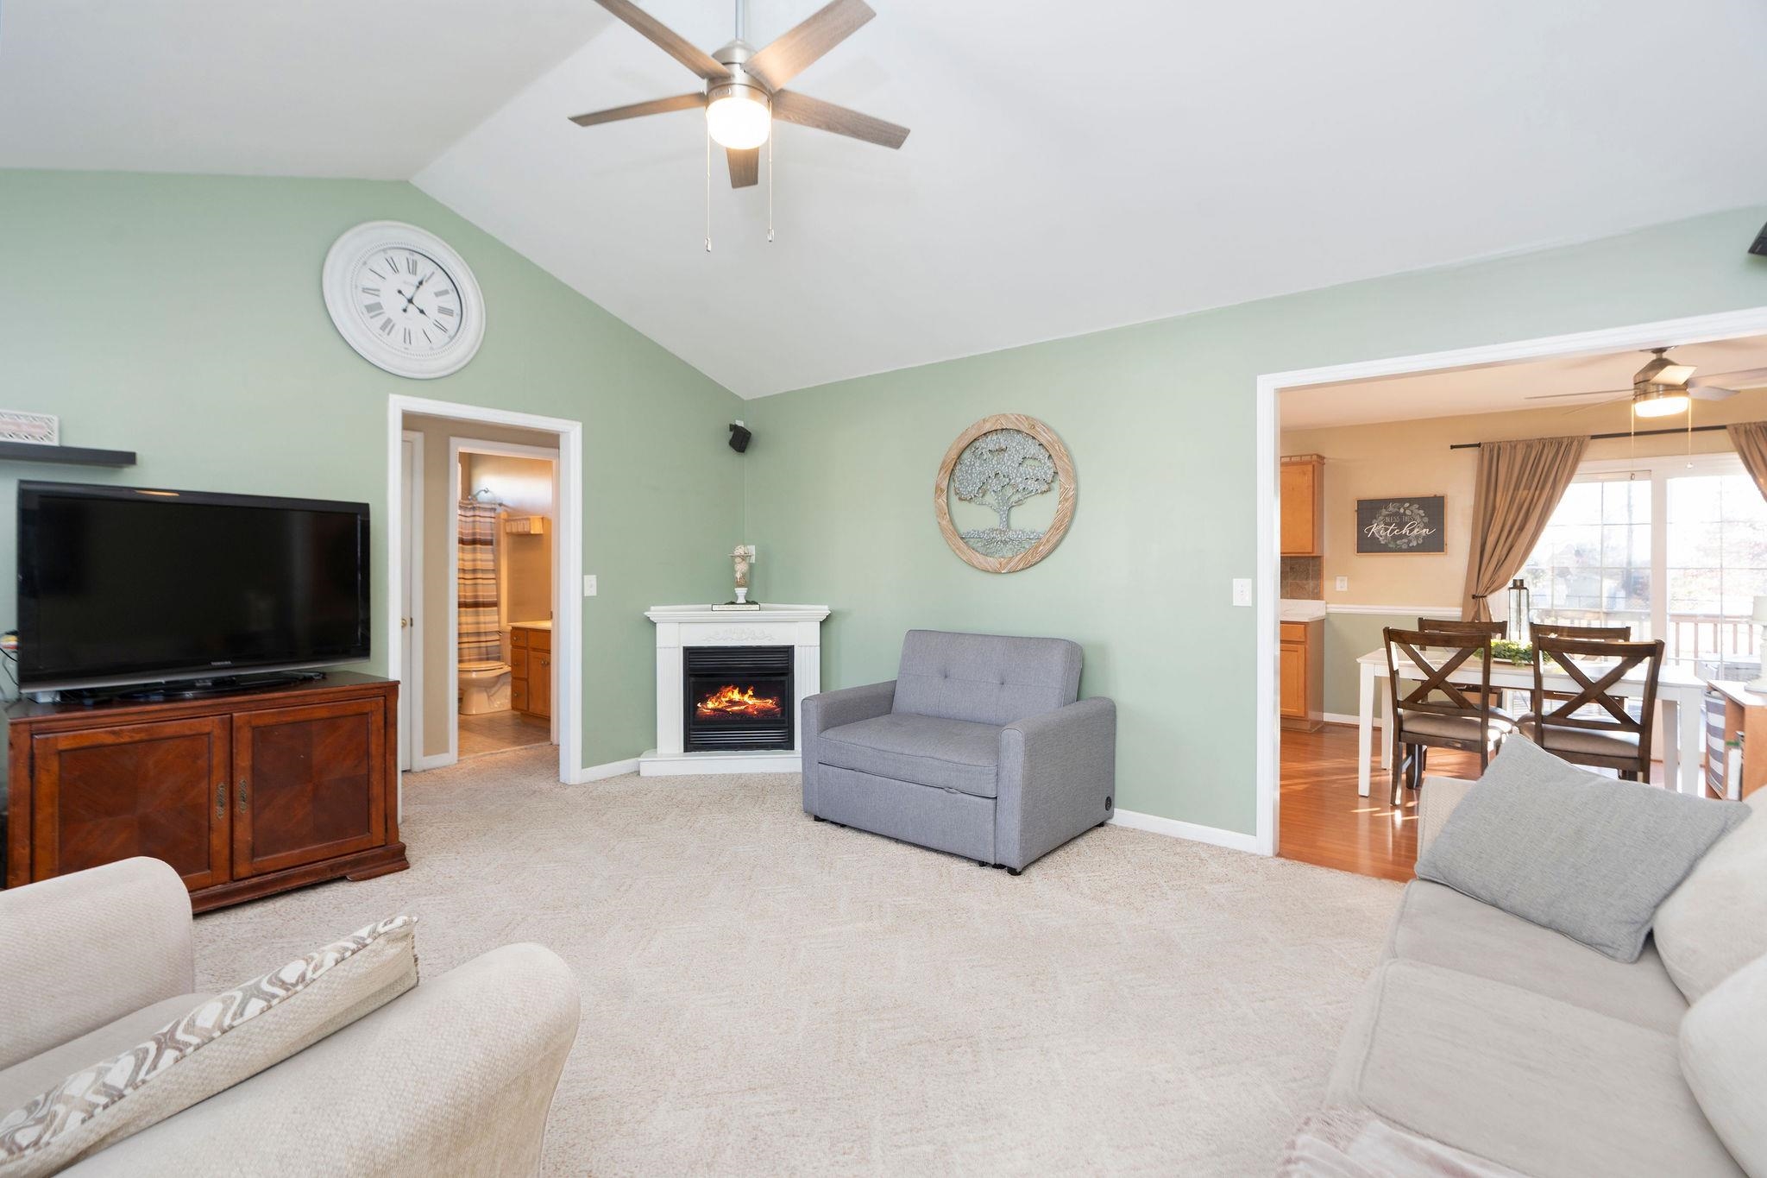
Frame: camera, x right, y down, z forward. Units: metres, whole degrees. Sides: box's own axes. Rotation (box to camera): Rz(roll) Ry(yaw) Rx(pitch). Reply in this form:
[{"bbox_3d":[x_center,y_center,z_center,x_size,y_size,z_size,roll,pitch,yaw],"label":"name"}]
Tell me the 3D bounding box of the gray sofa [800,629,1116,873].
[{"bbox_3d":[0.359,0.706,3.911,1.240,0.910,0.870,1,2,38],"label":"gray sofa"}]

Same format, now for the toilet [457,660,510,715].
[{"bbox_3d":[-3.523,0.716,6.964,0.430,0.730,0.700,1,1,38],"label":"toilet"}]

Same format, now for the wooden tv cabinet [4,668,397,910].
[{"bbox_3d":[-2.598,0.791,3.054,0.590,0.780,1.140,1,2,38],"label":"wooden tv cabinet"}]

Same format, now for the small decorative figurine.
[{"bbox_3d":[-0.897,-0.096,4.979,0.125,0.385,0.125,0,1,-5],"label":"small decorative figurine"}]

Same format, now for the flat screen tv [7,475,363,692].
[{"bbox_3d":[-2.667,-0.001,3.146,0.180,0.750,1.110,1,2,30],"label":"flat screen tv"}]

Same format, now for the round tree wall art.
[{"bbox_3d":[0.632,-0.511,4.210,0.850,0.850,0.035,1,2,38],"label":"round tree wall art"}]

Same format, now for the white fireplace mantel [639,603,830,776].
[{"bbox_3d":[-0.940,0.615,5.168,1.170,1.030,0.690,0,1,-7],"label":"white fireplace mantel"}]

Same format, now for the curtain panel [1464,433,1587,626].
[{"bbox_3d":[4.627,0.010,5.701,0.700,2.150,0.120,1,1,38],"label":"curtain panel"}]

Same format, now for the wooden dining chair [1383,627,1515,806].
[{"bbox_3d":[3.069,0.692,4.257,0.540,0.955,0.460,-1,2,-44],"label":"wooden dining chair"}]

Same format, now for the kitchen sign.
[{"bbox_3d":[4.071,-0.499,6.174,0.590,0.445,0.030,1,2,38],"label":"kitchen sign"}]

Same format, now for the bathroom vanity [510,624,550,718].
[{"bbox_3d":[-2.572,0.694,6.457,0.860,0.820,0.540,1,2,38],"label":"bathroom vanity"}]

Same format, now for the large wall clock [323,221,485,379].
[{"bbox_3d":[-2.300,-1.397,3.818,0.060,0.722,0.722,1,1,38],"label":"large wall clock"}]

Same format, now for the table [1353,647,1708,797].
[{"bbox_3d":[3.457,0.788,4.304,1.365,0.765,0.920,1,1,41],"label":"table"}]

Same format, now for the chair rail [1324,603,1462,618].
[{"bbox_3d":[4.048,0.169,6.237,0.930,0.075,0.030,1,1,38],"label":"chair rail"}]

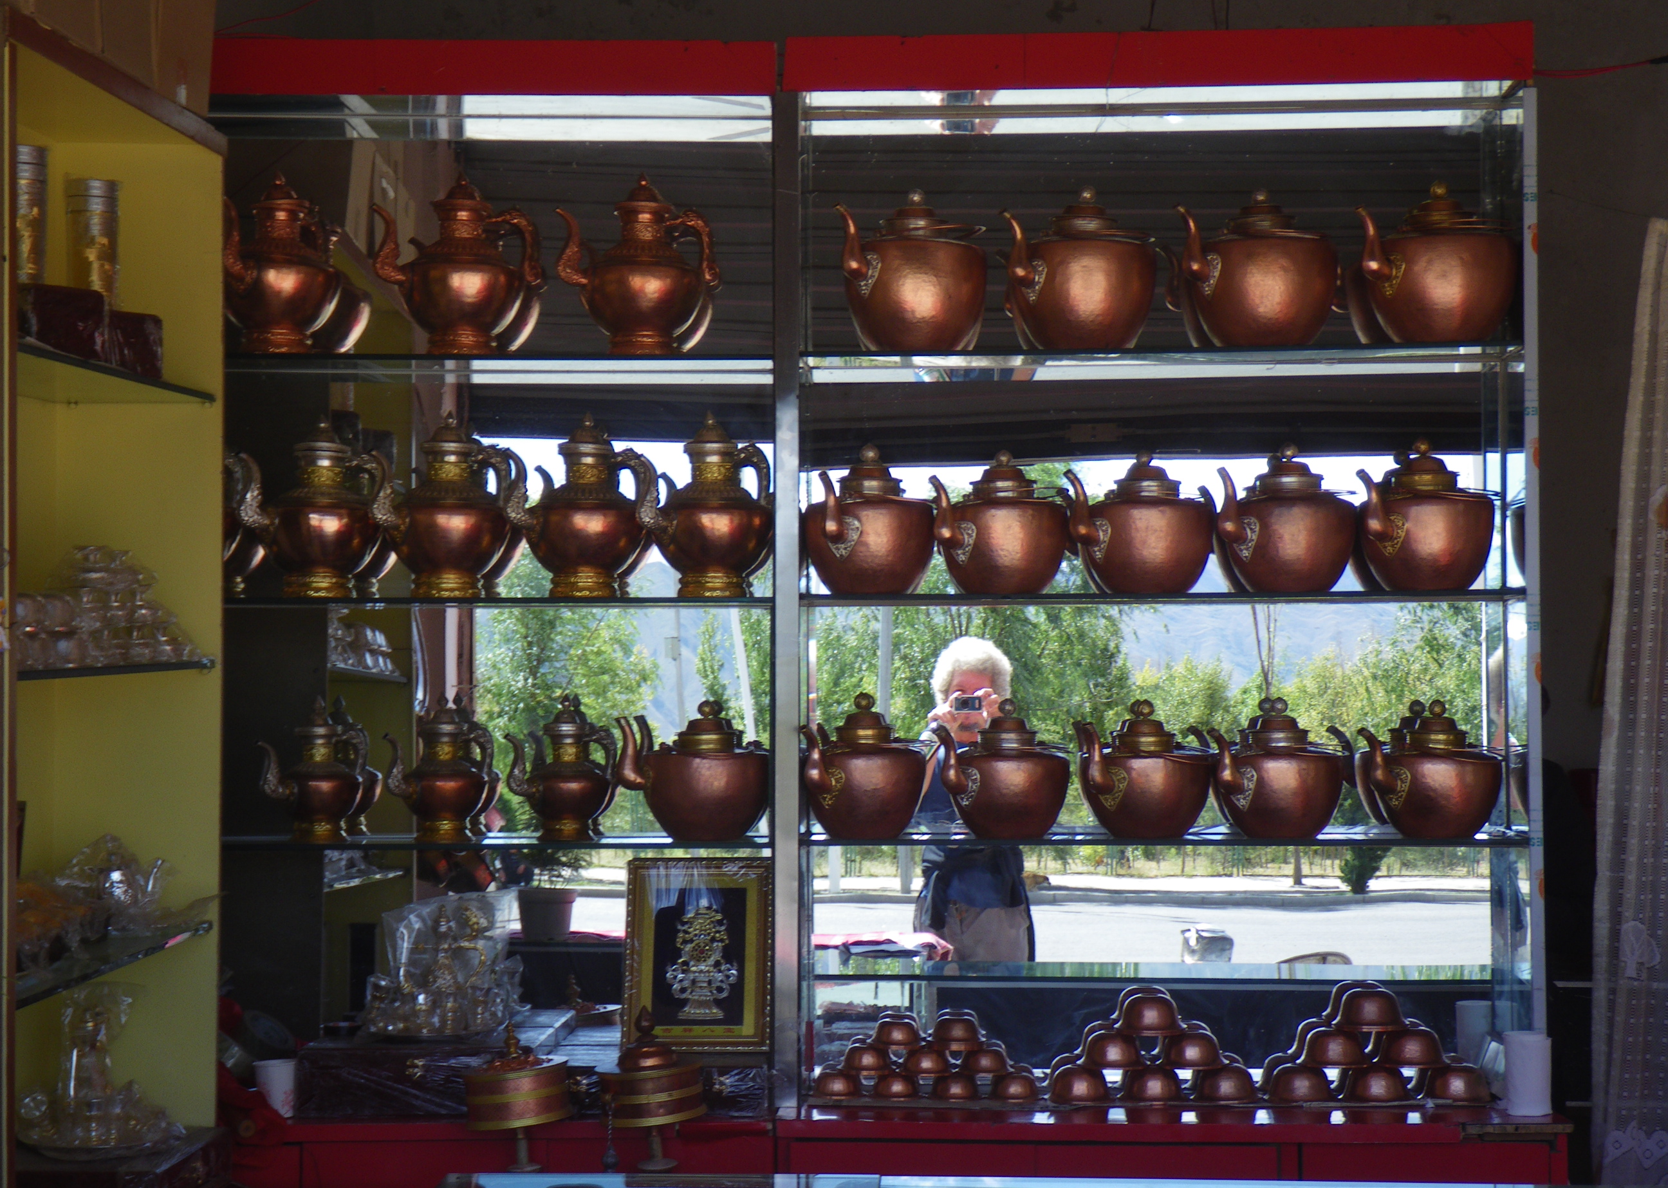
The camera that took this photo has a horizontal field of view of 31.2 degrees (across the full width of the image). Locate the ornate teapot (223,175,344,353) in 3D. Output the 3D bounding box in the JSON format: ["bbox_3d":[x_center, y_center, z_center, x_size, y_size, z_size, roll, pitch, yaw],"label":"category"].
[{"bbox_3d":[-0.826,-0.486,4.427,0.177,0.274,0.262,-1,-2,27],"label":"ornate teapot"}]

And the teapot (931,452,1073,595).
[{"bbox_3d":[0.239,-0.103,4.377,0.252,0.213,0.211,1,-2,-44],"label":"teapot"}]

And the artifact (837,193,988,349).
[{"bbox_3d":[0.113,-0.475,4.395,0.259,0.246,0.230,1,-2,-40],"label":"artifact"}]

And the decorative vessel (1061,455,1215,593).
[{"bbox_3d":[0.455,-0.106,4.473,0.242,0.212,0.198,1,-3,-38],"label":"decorative vessel"}]

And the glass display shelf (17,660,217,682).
[{"bbox_3d":[-0.998,0.095,3.758,0.220,0.009,0.870,0,0,3],"label":"glass display shelf"}]

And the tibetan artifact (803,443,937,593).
[{"bbox_3d":[0.050,-0.109,4.382,0.211,0.224,0.252,-1,-2,30],"label":"tibetan artifact"}]

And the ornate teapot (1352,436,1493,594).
[{"bbox_3d":[0.860,-0.114,4.351,0.252,0.224,0.215,1,-2,-41],"label":"ornate teapot"}]

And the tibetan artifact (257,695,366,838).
[{"bbox_3d":[-0.770,0.260,4.448,0.123,0.211,0.211,-2,-2,38],"label":"tibetan artifact"}]

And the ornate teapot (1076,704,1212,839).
[{"bbox_3d":[0.450,0.256,4.354,0.215,0.201,0.252,-2,-2,43],"label":"ornate teapot"}]

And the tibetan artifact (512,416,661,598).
[{"bbox_3d":[-0.385,-0.134,4.515,0.251,0.277,0.189,1,-2,-32],"label":"tibetan artifact"}]

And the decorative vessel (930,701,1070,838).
[{"bbox_3d":[0.249,0.262,4.473,0.228,0.209,0.186,2,-3,-44],"label":"decorative vessel"}]

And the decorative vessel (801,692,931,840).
[{"bbox_3d":[0.036,0.259,4.481,0.182,0.218,0.223,-2,-3,40],"label":"decorative vessel"}]

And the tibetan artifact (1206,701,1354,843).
[{"bbox_3d":[0.640,0.254,4.345,0.247,0.204,0.206,1,-2,-41],"label":"tibetan artifact"}]

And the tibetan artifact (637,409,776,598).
[{"bbox_3d":[-0.193,-0.134,4.511,0.243,0.277,0.183,1,-3,-38],"label":"tibetan artifact"}]

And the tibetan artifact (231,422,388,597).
[{"bbox_3d":[-0.784,-0.133,4.531,0.252,0.274,0.190,1,-3,-38],"label":"tibetan artifact"}]

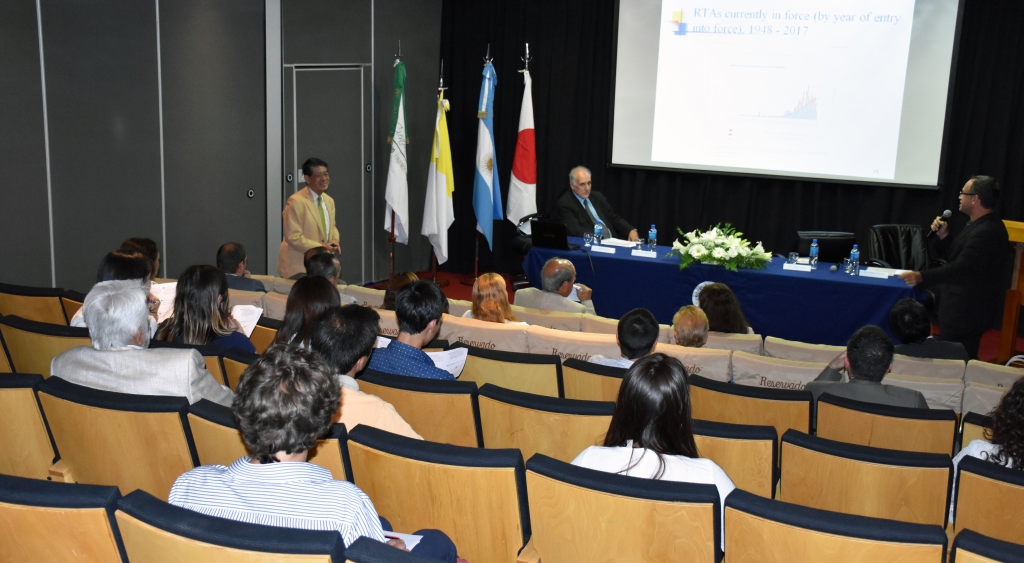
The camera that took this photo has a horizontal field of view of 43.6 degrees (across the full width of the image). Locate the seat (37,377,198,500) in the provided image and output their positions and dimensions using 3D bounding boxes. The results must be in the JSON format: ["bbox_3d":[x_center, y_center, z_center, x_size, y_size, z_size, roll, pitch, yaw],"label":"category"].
[{"bbox_3d":[-1.083,0.725,4.100,0.540,0.930,0.600,7,14,20],"label":"seat"}]

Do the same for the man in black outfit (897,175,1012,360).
[{"bbox_3d":[2.926,0.124,8.547,0.720,1.628,0.520,7,14,20],"label":"man in black outfit"}]

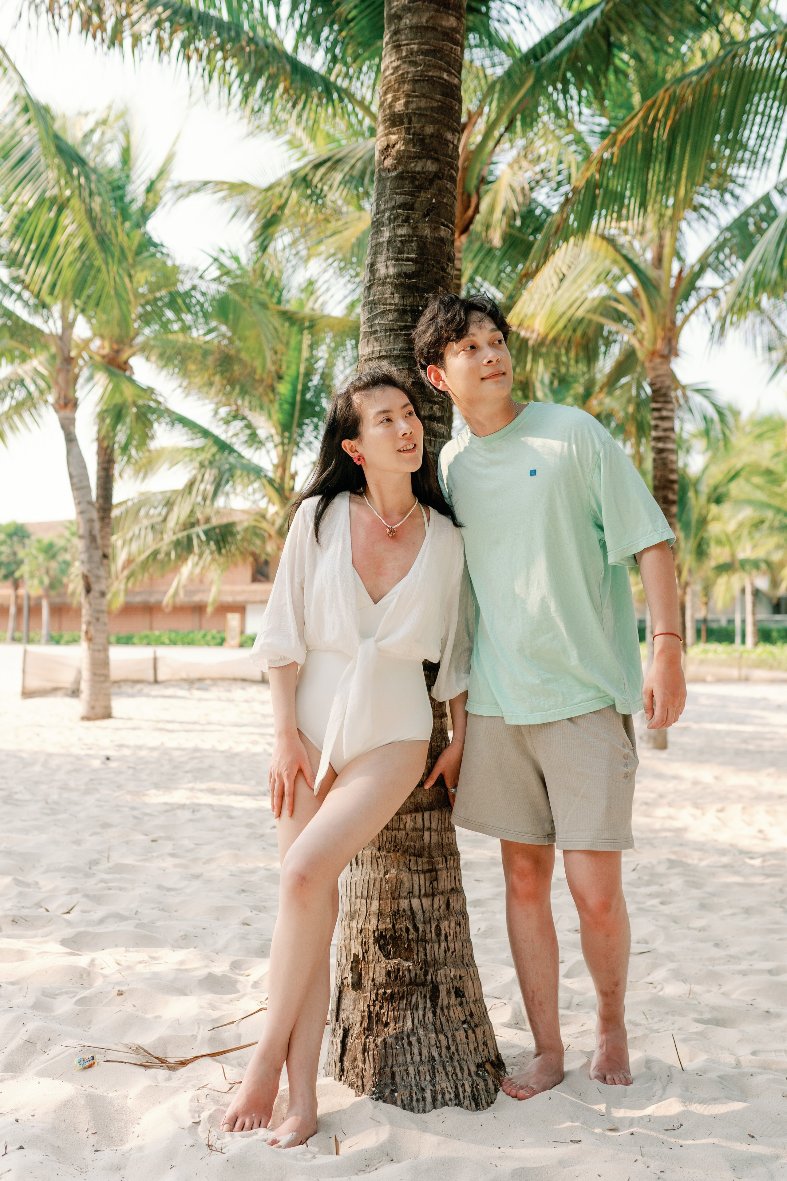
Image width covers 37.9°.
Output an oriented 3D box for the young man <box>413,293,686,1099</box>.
[{"bbox_3d":[0.345,0.210,2.570,0.560,1.750,0.420,0,-1,20],"label":"young man"}]

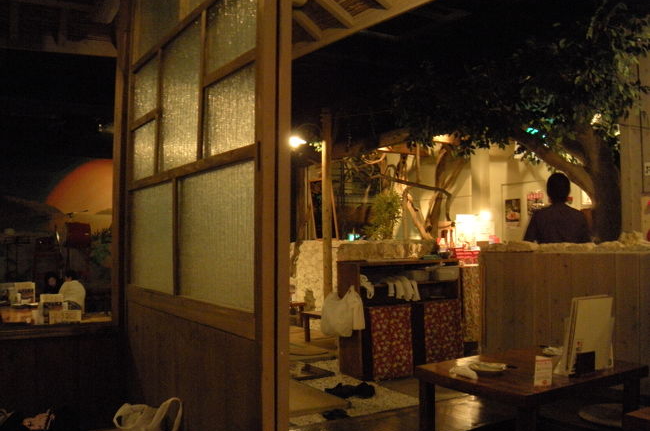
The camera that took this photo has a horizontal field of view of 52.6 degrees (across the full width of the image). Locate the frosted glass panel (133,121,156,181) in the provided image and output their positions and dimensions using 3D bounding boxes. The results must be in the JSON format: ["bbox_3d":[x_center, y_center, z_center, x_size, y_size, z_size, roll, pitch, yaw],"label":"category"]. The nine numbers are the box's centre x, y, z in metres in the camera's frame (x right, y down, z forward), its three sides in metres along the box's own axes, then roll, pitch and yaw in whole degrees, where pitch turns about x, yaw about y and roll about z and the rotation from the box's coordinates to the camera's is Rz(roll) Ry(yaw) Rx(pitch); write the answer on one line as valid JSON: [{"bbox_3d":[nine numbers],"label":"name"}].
[{"bbox_3d":[-0.788,-0.279,2.863,0.020,0.239,0.376,1,-3,-31],"label":"frosted glass panel"}]

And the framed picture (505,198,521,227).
[{"bbox_3d":[2.426,-0.039,8.500,0.025,0.360,0.250,1,-3,-31],"label":"framed picture"}]

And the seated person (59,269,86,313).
[{"bbox_3d":[-3.280,1.118,8.483,0.440,0.840,0.520,1,-3,-31],"label":"seated person"}]

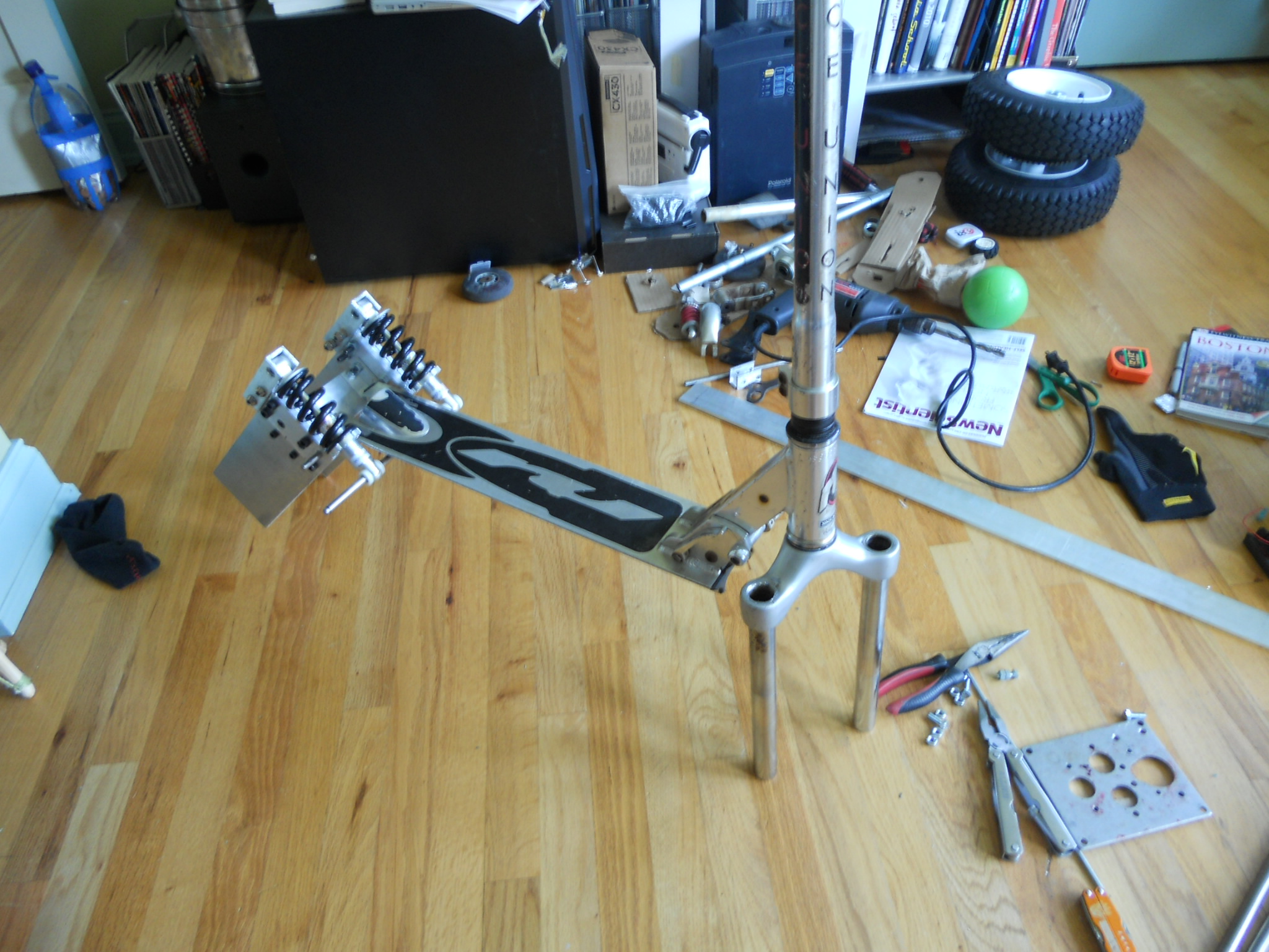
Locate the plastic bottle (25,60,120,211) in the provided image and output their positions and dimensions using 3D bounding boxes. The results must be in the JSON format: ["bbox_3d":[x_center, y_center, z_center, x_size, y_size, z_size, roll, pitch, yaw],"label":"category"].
[{"bbox_3d":[-1.171,-0.702,2.045,0.110,0.300,0.110,-5,43,0],"label":"plastic bottle"}]

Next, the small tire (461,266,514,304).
[{"bbox_3d":[-0.264,-0.346,1.787,0.090,0.027,0.090,-5,43,0],"label":"small tire"}]

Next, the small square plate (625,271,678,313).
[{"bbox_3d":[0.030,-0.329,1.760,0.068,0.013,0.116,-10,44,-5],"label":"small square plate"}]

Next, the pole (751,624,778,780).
[{"bbox_3d":[0.132,0.234,1.004,0.026,0.220,0.026,-7,34,0],"label":"pole"}]

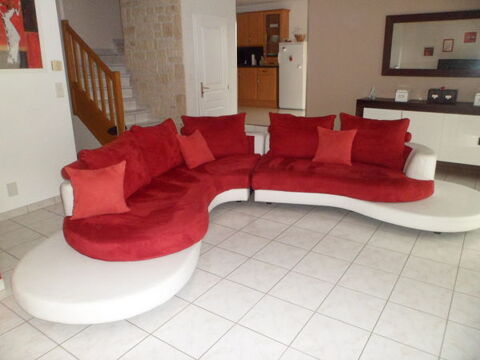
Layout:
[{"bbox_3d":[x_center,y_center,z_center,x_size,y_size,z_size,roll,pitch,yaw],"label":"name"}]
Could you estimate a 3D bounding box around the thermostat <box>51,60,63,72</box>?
[{"bbox_3d":[-1.916,-1.197,3.791,0.030,0.092,0.092,10,21,33],"label":"thermostat"}]

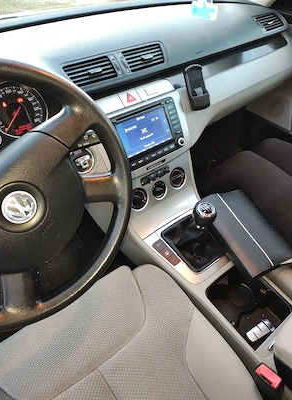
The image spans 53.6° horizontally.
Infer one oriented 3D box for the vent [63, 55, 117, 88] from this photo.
[{"bbox_3d":[-0.122,-0.281,0.641,0.112,0.026,0.050,-28,96,-27],"label":"vent"}]

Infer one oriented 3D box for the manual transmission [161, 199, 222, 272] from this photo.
[{"bbox_3d":[0.127,0.051,0.679,0.117,0.153,0.133,-28,52,-27],"label":"manual transmission"}]

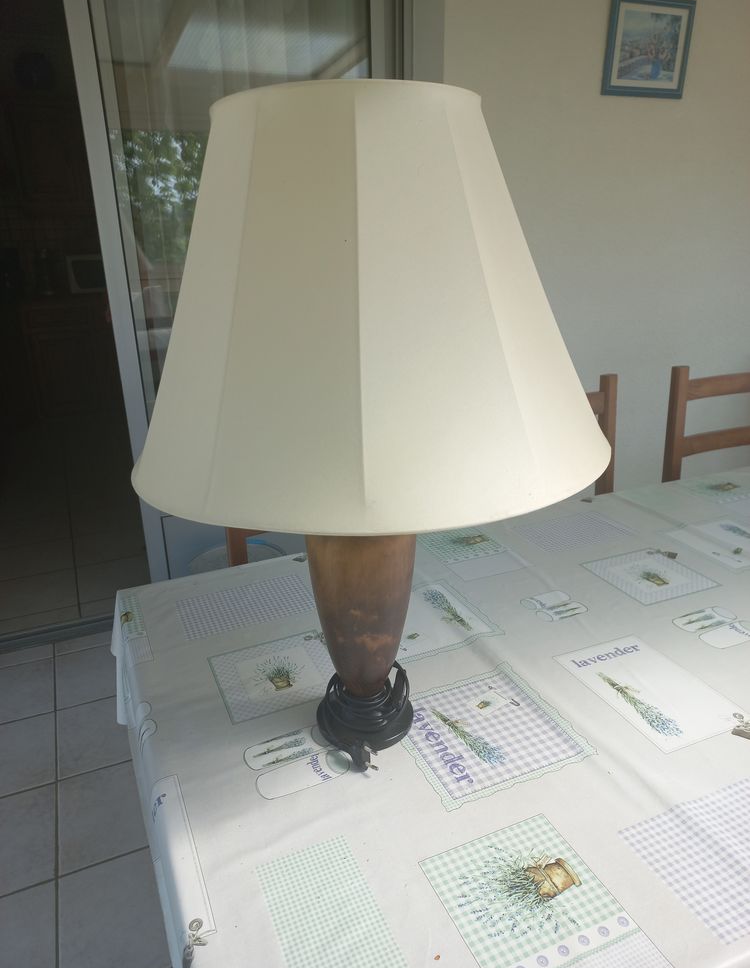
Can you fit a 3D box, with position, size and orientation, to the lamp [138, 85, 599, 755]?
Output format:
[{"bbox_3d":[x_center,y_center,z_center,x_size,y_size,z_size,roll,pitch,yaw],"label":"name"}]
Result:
[{"bbox_3d":[-0.010,-0.024,0.691,0.434,0.604,0.434,-10,21,-21],"label":"lamp"}]

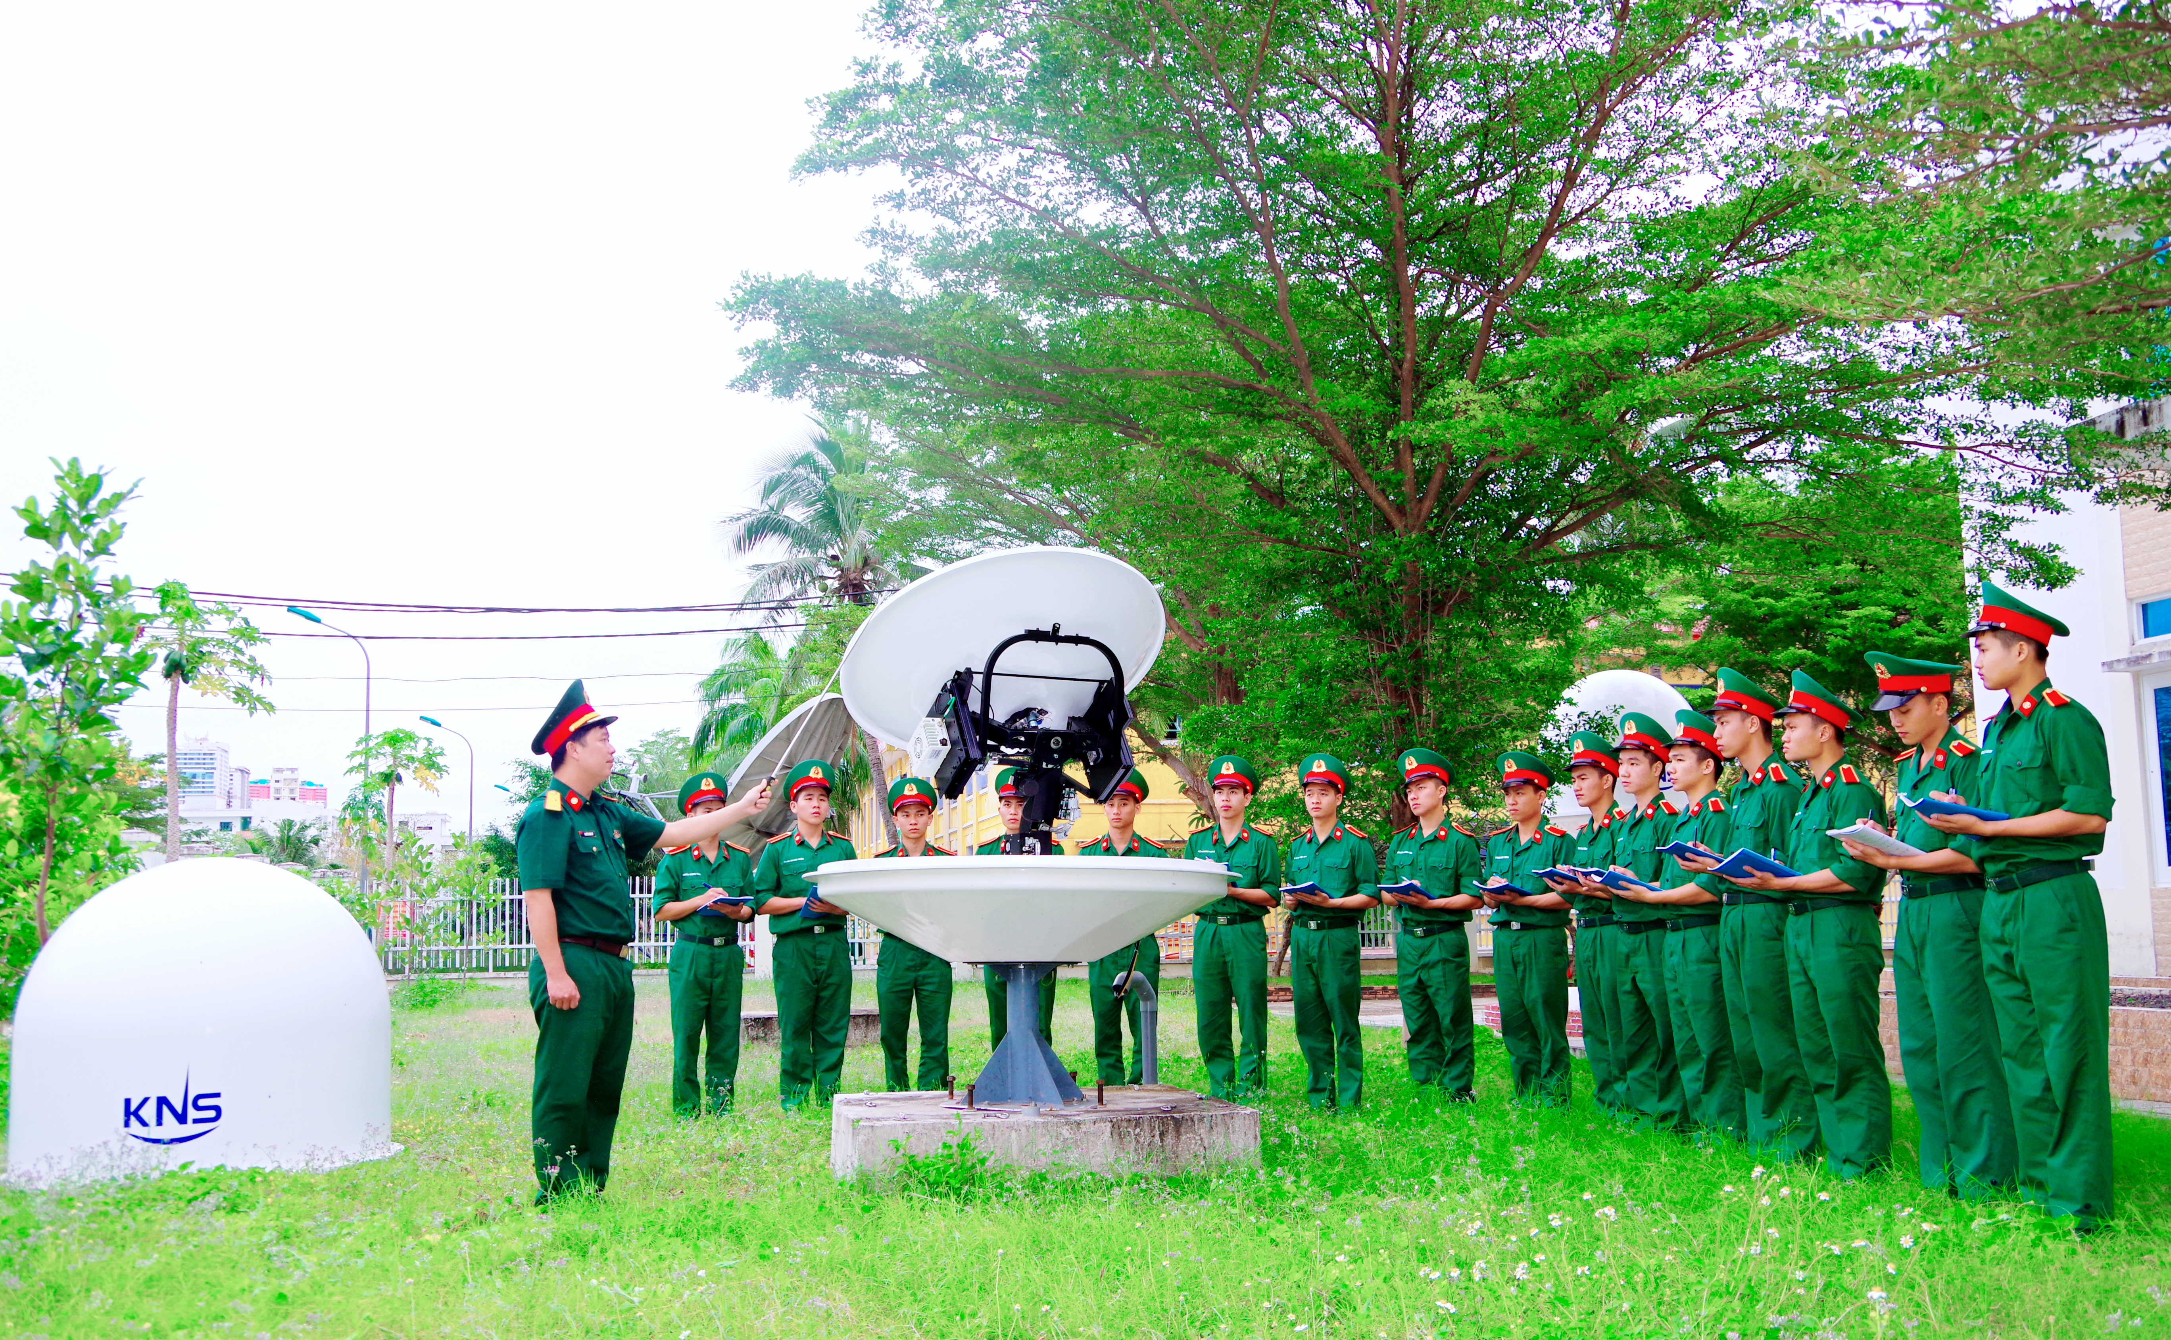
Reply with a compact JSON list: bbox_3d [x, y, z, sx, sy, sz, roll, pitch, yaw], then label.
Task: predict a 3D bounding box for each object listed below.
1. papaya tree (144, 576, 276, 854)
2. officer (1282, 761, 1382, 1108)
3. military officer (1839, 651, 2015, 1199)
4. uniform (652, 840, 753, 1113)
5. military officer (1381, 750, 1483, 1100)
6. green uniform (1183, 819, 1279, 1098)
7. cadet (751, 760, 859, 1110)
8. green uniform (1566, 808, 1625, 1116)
[{"bbox_3d":[-9.567,1.378,20.028,1.650,4.731,1.600,-1,-8,0],"label":"papaya tree"},{"bbox_3d":[1.146,1.292,9.211,0.520,1.781,0.460,-6,-10,34],"label":"officer"},{"bbox_3d":[2.753,0.824,6.098,0.480,1.780,0.520,0,-8,-8],"label":"military officer"},{"bbox_3d":[-1.940,1.559,9.480,0.520,1.410,0.340,4,-9,-28],"label":"uniform"},{"bbox_3d":[1.686,1.273,9.316,0.520,1.767,0.460,-7,-10,36],"label":"military officer"},{"bbox_3d":[0.741,1.484,9.550,0.520,1.420,0.340,-3,-8,17],"label":"green uniform"},{"bbox_3d":[-1.397,1.335,9.420,0.540,1.770,0.420,2,-8,-17],"label":"cadet"},{"bbox_3d":[2.356,1.327,8.500,0.330,1.410,0.500,3,-9,-24],"label":"green uniform"}]

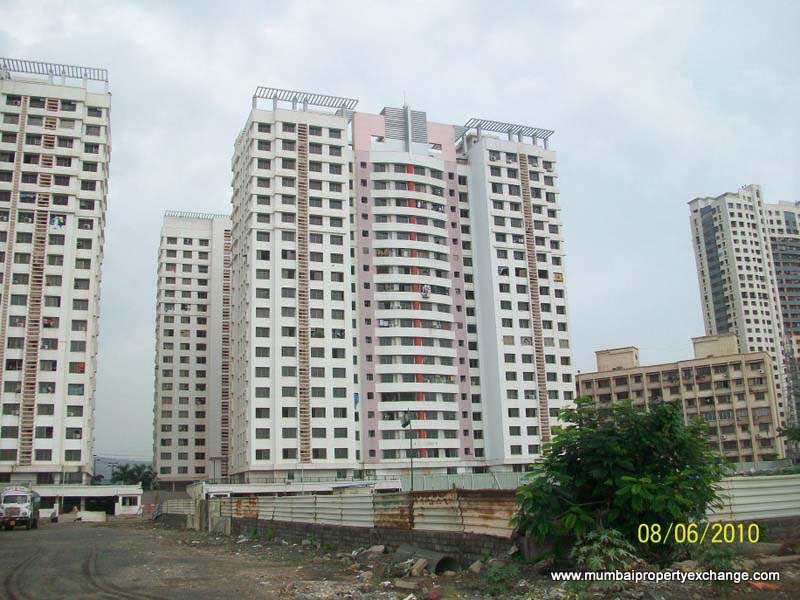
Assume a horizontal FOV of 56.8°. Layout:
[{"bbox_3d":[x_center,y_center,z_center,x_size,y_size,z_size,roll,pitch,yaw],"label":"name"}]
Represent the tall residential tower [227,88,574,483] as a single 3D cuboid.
[{"bbox_3d":[0.471,-0.248,124.253,54.810,60.750,18.850,3,-15,-21],"label":"tall residential tower"}]

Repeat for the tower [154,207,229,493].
[{"bbox_3d":[-44.785,12.416,168.261,21.460,60.750,17.400,3,-15,-20],"label":"tower"}]

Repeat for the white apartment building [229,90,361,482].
[{"bbox_3d":[-17.598,-0.707,116.681,15.950,59.300,17.690,3,-15,-21],"label":"white apartment building"}]

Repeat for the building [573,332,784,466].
[{"bbox_3d":[57.519,22.769,154.470,38.790,26.550,9.440,-12,-17,35],"label":"building"}]

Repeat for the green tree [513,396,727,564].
[{"bbox_3d":[4.802,3.948,16.080,4.650,3.600,4.000,-6,-15,16],"label":"green tree"}]

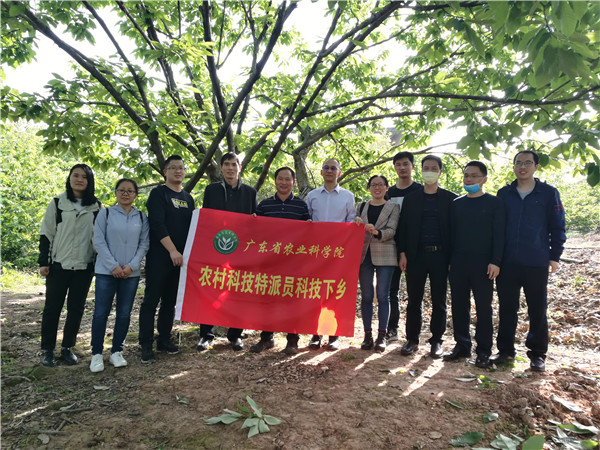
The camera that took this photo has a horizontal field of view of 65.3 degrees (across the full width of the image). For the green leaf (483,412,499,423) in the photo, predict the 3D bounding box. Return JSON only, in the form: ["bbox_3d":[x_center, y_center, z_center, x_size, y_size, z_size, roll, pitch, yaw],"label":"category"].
[{"bbox_3d":[1.079,1.090,2.650,0.095,0.035,0.075,2,-2,-18],"label":"green leaf"}]

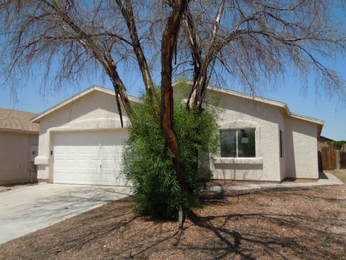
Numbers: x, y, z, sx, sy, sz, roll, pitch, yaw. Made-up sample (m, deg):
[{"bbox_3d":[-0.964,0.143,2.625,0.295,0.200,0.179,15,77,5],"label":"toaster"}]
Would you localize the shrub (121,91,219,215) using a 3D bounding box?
[{"bbox_3d":[-0.047,0.532,7.132,2.253,2.797,2.000,0,-6,0],"label":"shrub"}]

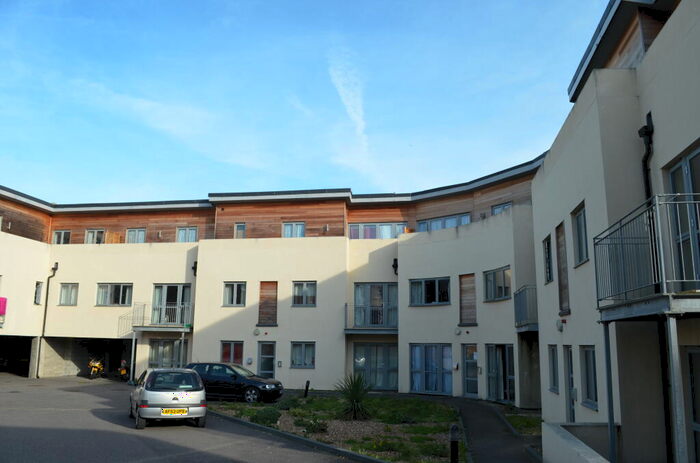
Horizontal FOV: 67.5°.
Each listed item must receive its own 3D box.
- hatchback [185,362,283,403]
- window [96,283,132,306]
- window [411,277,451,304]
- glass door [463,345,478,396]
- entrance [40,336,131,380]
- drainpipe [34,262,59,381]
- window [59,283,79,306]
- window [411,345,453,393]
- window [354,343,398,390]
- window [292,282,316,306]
[{"bbox_3d":[-4.432,5.366,18.851,4.150,1.410,1.740,-1,-12,9],"label":"hatchback"},{"bbox_3d":[-12.008,3.228,26.803,1.950,1.180,0.150,-2,-12,13],"label":"window"},{"bbox_3d":[3.430,2.580,22.296,1.850,1.180,0.150,-7,-14,32],"label":"window"},{"bbox_3d":[4.762,5.447,20.528,0.800,2.030,0.120,-10,-16,43],"label":"glass door"},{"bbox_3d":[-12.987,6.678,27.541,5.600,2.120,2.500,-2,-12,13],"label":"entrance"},{"bbox_3d":[-15.814,4.605,27.257,0.500,6.000,0.180,-2,-12,13],"label":"drainpipe"},{"bbox_3d":[-14.686,3.303,27.428,1.180,1.190,0.150,-2,-12,13],"label":"window"},{"bbox_3d":[3.375,5.676,21.668,1.880,2.040,0.150,-7,-14,32],"label":"window"},{"bbox_3d":[1.194,5.997,23.404,2.090,2.117,0.150,-1,-12,9],"label":"window"},{"bbox_3d":[-2.085,2.864,24.000,1.162,1.238,0.150,-1,-12,8],"label":"window"}]

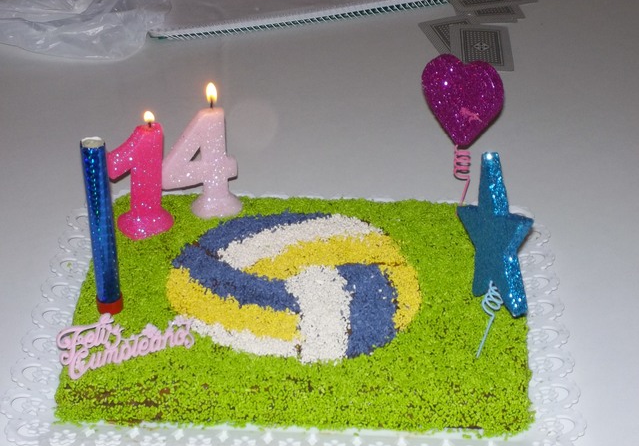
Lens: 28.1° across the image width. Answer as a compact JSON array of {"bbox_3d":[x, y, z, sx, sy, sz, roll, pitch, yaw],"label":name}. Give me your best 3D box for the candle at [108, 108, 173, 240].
[{"bbox_3d":[-0.140,-0.042,0.997,0.057,0.104,0.038,-7,38,-18],"label":"candle"}]

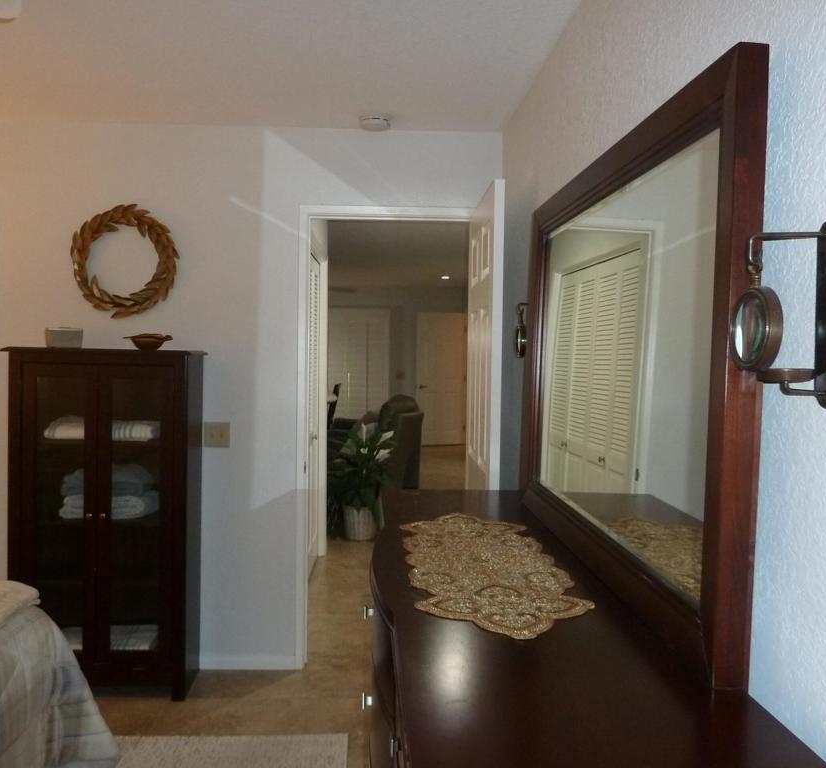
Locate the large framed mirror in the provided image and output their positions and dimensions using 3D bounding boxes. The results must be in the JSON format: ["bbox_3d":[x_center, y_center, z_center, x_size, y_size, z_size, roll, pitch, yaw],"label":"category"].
[{"bbox_3d":[0.430,-0.042,1.729,0.052,0.937,1.330,2,2,-4],"label":"large framed mirror"}]

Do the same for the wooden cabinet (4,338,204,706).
[{"bbox_3d":[-1.284,0.578,3.145,0.750,1.445,0.315,1,2,-4],"label":"wooden cabinet"}]

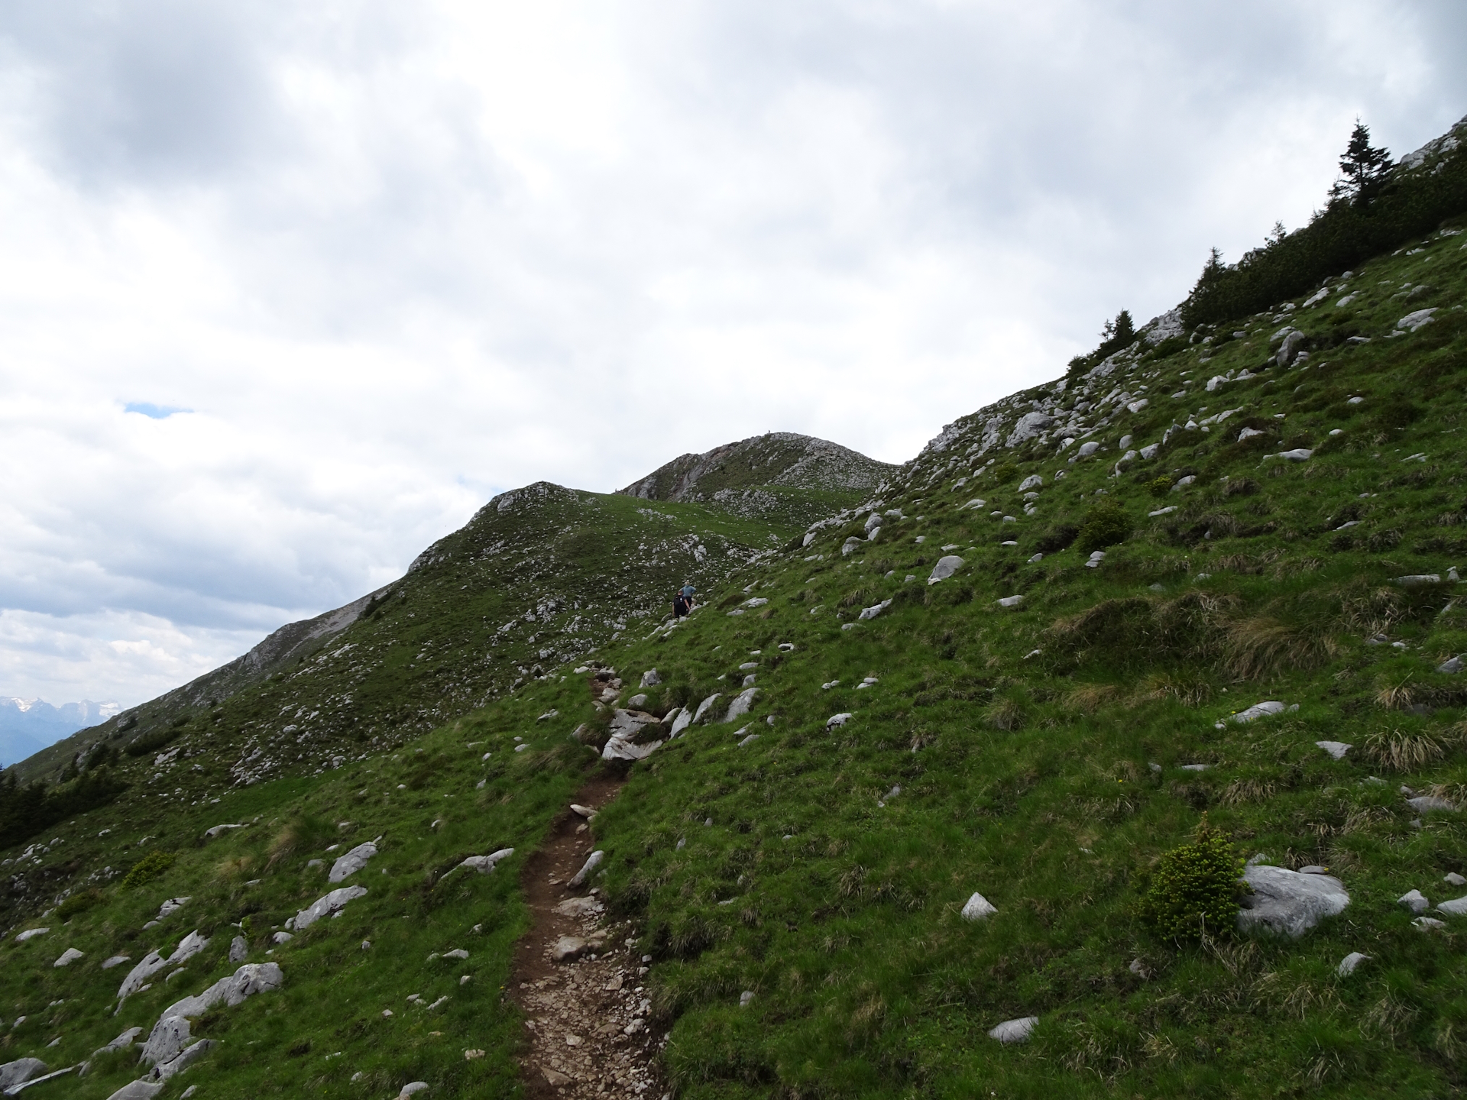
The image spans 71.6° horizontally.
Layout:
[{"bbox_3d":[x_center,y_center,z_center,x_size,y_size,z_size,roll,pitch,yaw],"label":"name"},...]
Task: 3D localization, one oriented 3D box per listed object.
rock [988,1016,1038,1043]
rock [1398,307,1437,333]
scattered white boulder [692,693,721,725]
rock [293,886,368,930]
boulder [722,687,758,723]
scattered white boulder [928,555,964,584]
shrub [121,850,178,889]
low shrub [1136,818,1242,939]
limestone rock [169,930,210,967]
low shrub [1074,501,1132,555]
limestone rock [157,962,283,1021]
[{"bbox_3d":[1.098,1.884,4.000,0.199,0.070,0.149,-2,-9,14],"label":"rock"},{"bbox_3d":[18.177,-6.093,27.000,0.898,0.366,0.674,-6,-11,35],"label":"rock"},{"bbox_3d":[-0.375,2.317,14.800,0.469,0.492,0.375,0,-9,-1],"label":"scattered white boulder"},{"bbox_3d":[-4.617,4.110,11.700,0.839,0.393,0.503,3,-9,-21],"label":"rock"},{"bbox_3d":[0.106,2.221,14.500,0.530,0.553,0.424,0,-9,0],"label":"boulder"},{"bbox_3d":[4.075,0.390,19.500,0.729,0.549,0.584,-2,-9,12],"label":"scattered white boulder"},{"bbox_3d":[-10.322,5.647,18.000,0.873,0.564,0.699,5,-10,-29],"label":"shrub"},{"bbox_3d":[1.969,1.405,4.400,0.414,0.492,0.393,-4,-9,23],"label":"low shrub"},{"bbox_3d":[-6.410,4.706,12.000,0.443,0.346,0.354,4,-10,-27],"label":"limestone rock"},{"bbox_3d":[5.630,-0.320,15.500,0.811,0.724,0.730,-3,-9,20],"label":"low shrub"},{"bbox_3d":[-4.917,4.241,9.800,1.132,0.396,0.679,4,-10,-25],"label":"limestone rock"}]

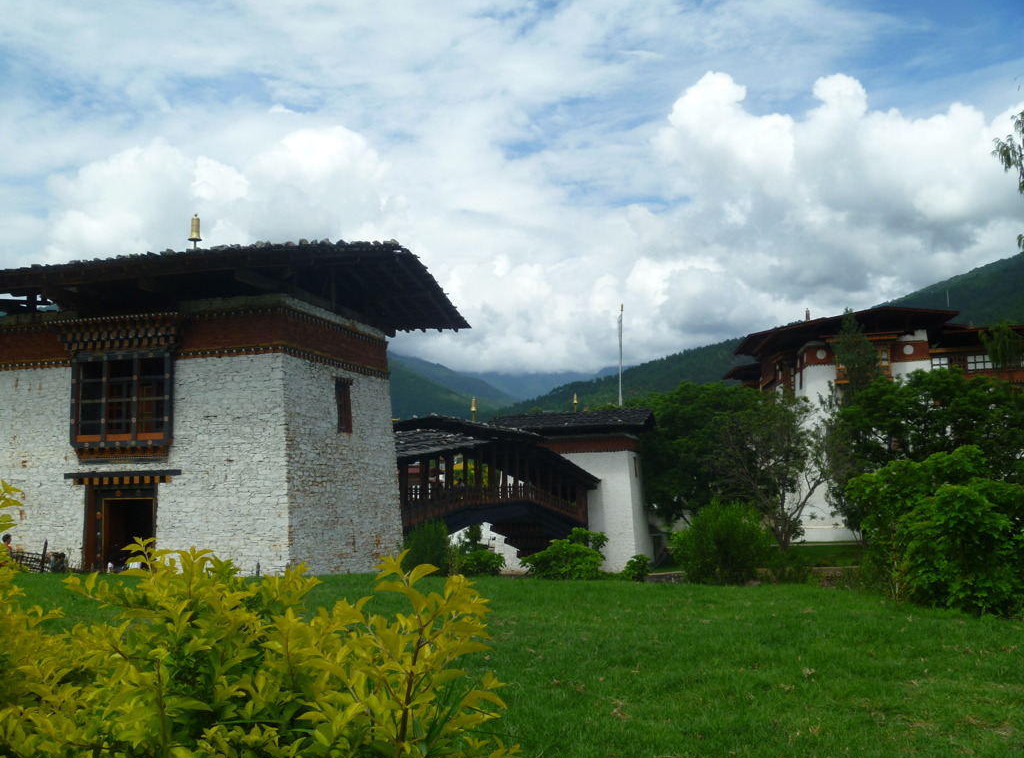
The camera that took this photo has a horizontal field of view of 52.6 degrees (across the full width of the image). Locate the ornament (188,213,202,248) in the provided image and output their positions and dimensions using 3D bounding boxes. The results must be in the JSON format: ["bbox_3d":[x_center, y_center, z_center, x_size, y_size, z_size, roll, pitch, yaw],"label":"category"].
[{"bbox_3d":[-12.839,-5.963,42.000,0.570,1.500,0.570,-3,-7,16],"label":"ornament"}]

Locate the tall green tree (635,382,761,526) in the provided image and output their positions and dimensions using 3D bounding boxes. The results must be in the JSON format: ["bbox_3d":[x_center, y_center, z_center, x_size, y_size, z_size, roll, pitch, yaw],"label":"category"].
[{"bbox_3d":[20.424,9.194,114.000,14.000,18.000,13.500,-3,-7,16],"label":"tall green tree"}]

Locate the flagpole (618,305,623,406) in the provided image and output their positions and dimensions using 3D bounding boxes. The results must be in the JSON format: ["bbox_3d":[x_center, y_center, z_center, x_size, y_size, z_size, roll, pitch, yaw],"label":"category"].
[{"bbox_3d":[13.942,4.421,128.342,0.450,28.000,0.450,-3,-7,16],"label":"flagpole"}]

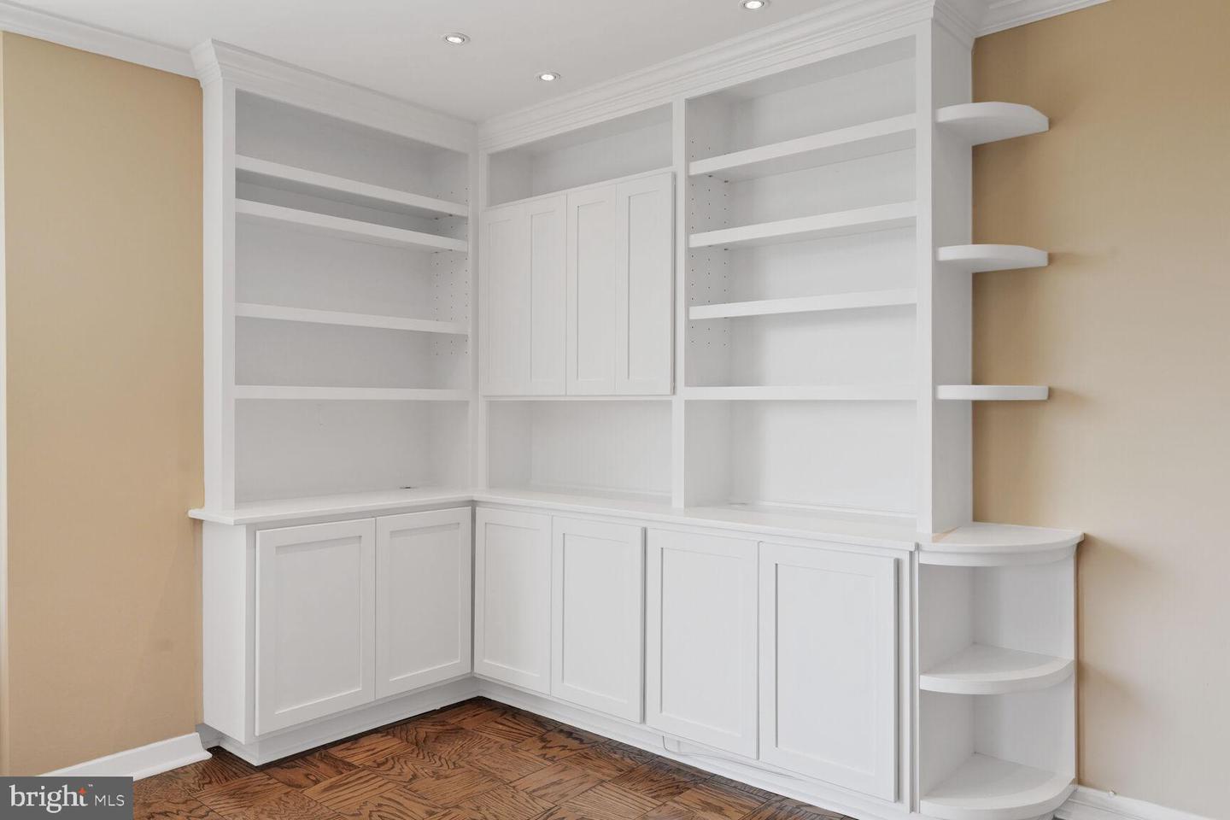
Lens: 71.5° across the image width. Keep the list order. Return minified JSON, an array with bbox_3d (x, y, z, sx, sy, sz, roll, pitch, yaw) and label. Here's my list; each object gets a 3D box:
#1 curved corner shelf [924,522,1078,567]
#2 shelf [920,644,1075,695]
[{"bbox_3d":[1.093,0.390,2.411,0.309,0.067,0.514,0,0,41],"label":"curved corner shelf"},{"bbox_3d":[1.097,0.755,2.440,0.288,0.039,0.445,0,0,41],"label":"shelf"}]

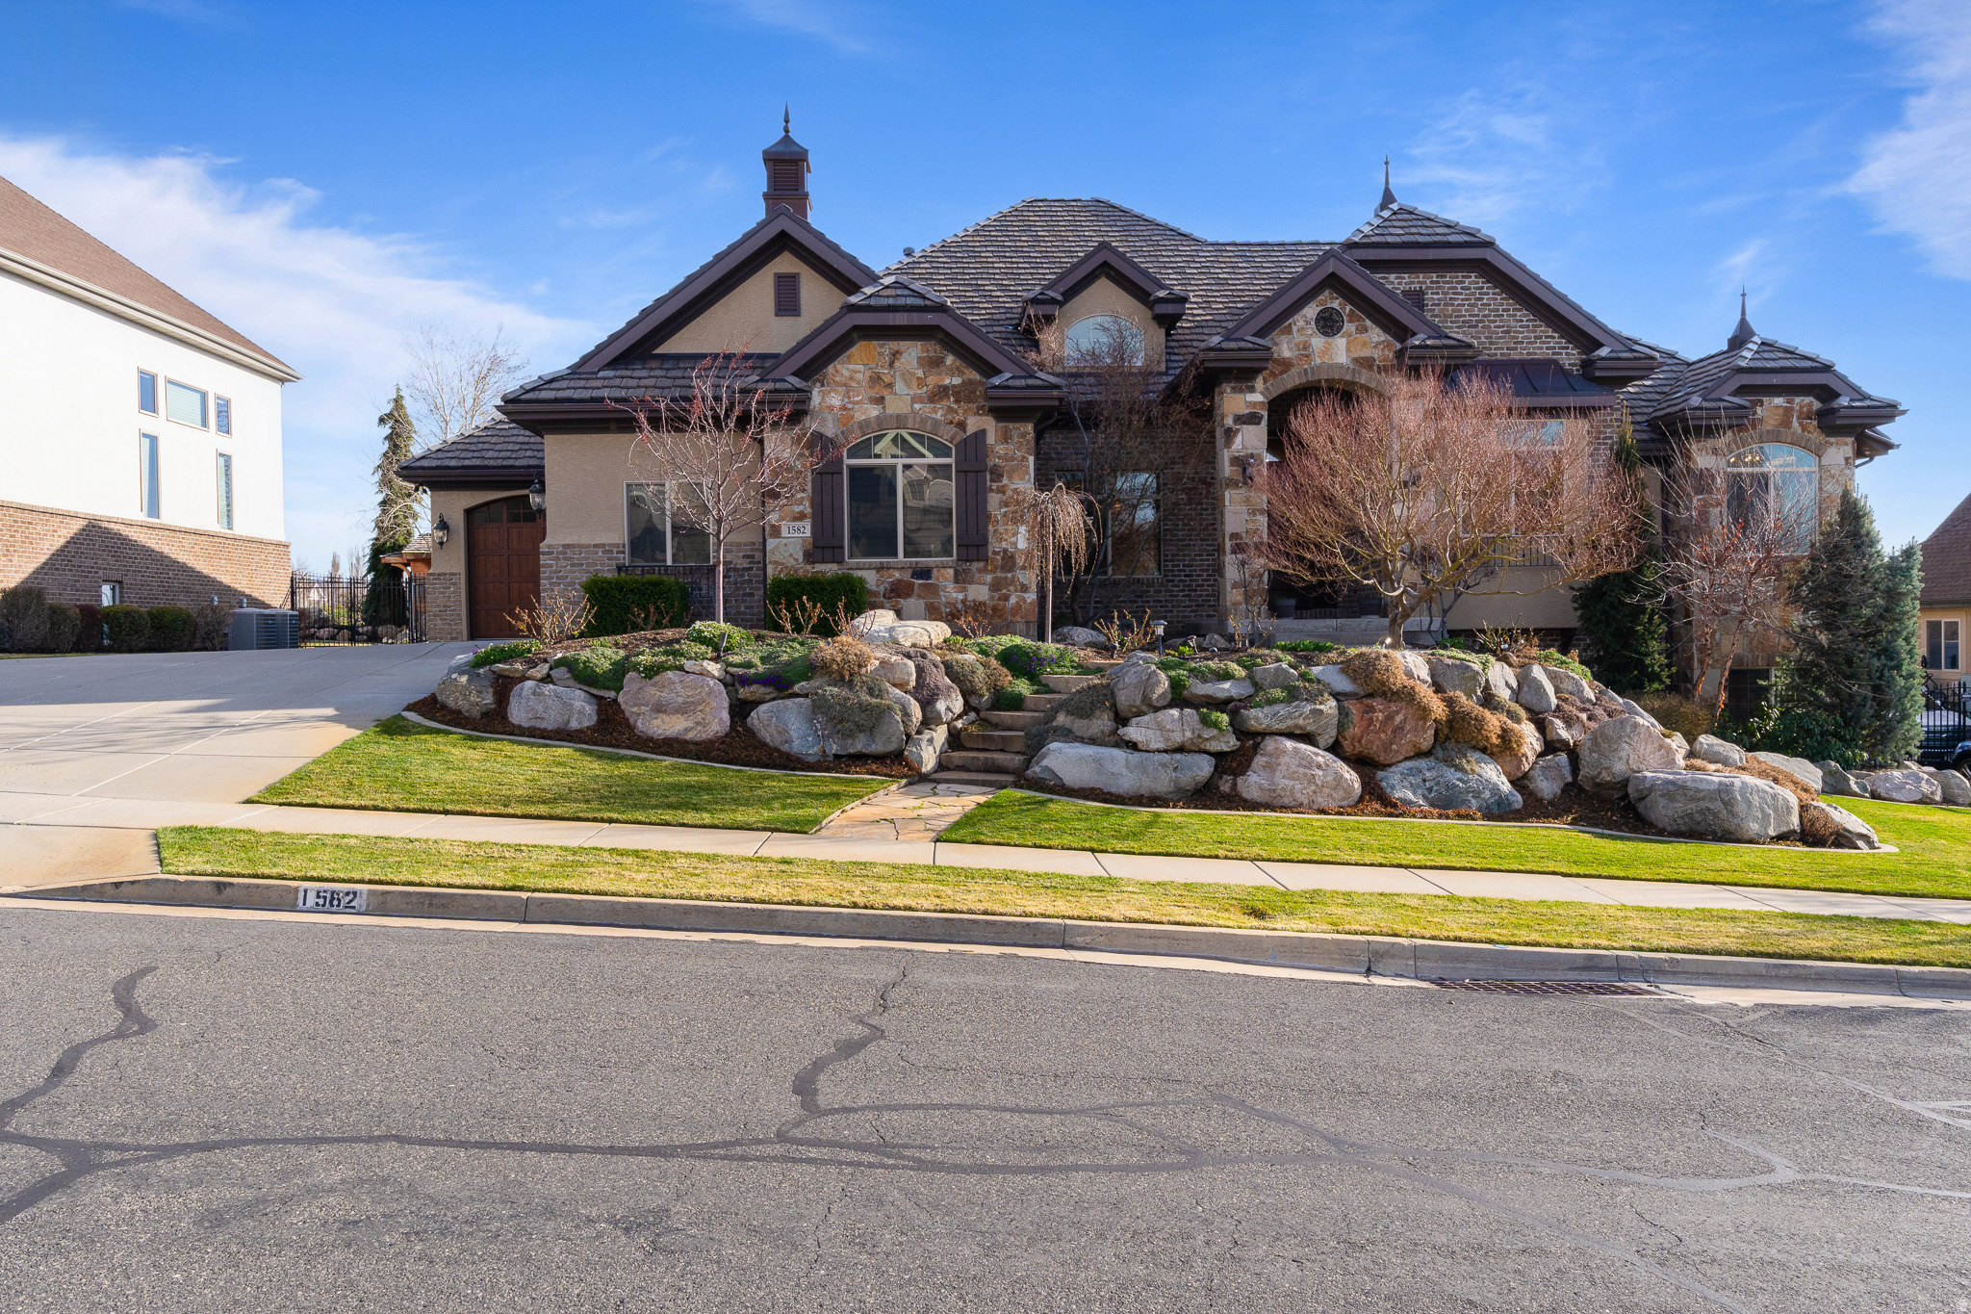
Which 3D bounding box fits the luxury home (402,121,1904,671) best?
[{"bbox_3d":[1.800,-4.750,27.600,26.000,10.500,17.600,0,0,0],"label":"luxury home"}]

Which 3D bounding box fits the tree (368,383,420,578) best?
[{"bbox_3d":[-14.439,-3.564,36.000,1.400,5.900,1.400,0,0,0],"label":"tree"}]

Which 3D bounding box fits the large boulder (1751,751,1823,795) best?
[{"bbox_3d":[9.525,1.394,17.600,0.900,0.550,0.750,0,0,0],"label":"large boulder"}]

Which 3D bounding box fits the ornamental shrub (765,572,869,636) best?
[{"bbox_3d":[-2.156,-0.670,18.900,1.300,0.830,0.950,0,0,0],"label":"ornamental shrub"}]

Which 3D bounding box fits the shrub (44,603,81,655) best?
[{"bbox_3d":[-14.514,-0.447,23.200,0.780,0.800,0.780,0,0,0],"label":"shrub"}]

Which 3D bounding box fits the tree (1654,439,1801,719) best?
[{"bbox_3d":[9.611,-1.011,19.200,2.000,3.750,1.950,0,0,0],"label":"tree"}]

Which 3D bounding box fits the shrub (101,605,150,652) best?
[{"bbox_3d":[-14.533,-0.482,25.000,0.820,0.800,0.820,0,0,0],"label":"shrub"}]

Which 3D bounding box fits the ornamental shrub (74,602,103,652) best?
[{"bbox_3d":[-14.516,-0.473,23.900,0.700,0.790,0.720,0,0,0],"label":"ornamental shrub"}]

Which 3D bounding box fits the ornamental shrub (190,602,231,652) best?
[{"bbox_3d":[-14.492,-0.561,27.600,0.780,0.880,0.800,0,0,0],"label":"ornamental shrub"}]

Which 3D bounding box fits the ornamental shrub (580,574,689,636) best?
[{"bbox_3d":[-4.715,-0.693,19.850,1.420,0.860,1.000,0,0,0],"label":"ornamental shrub"}]

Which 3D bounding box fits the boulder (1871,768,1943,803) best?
[{"bbox_3d":[11.080,1.558,17.800,0.840,0.450,0.680,0,0,0],"label":"boulder"}]

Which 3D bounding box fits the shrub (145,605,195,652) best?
[{"bbox_3d":[-14.508,-0.493,26.300,0.860,0.820,0.860,0,0,0],"label":"shrub"}]

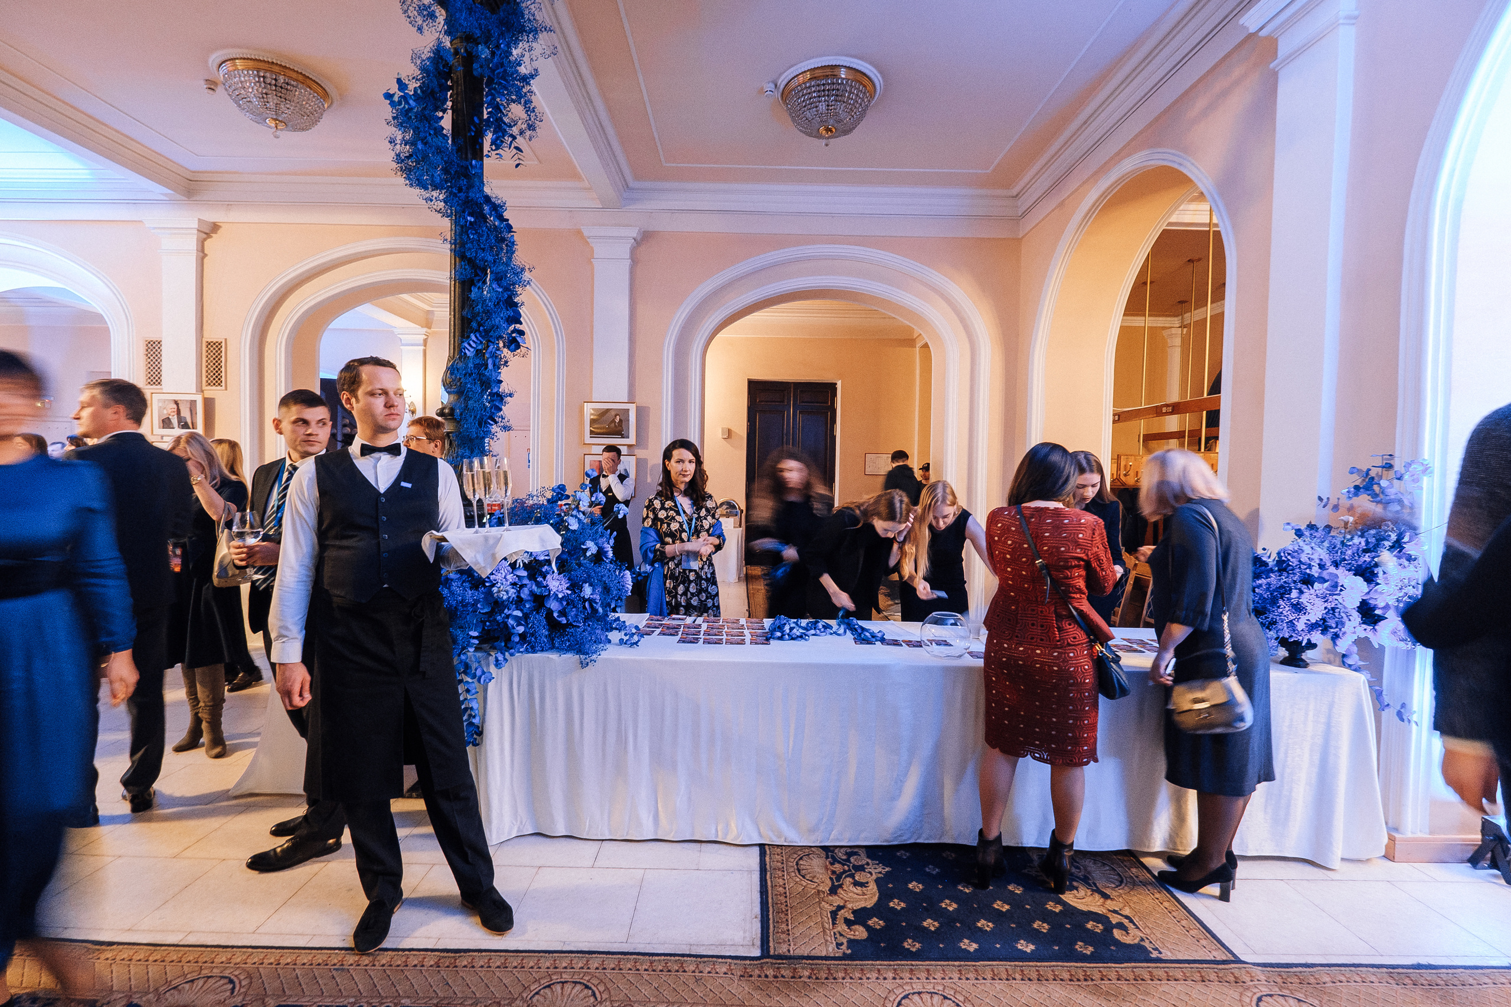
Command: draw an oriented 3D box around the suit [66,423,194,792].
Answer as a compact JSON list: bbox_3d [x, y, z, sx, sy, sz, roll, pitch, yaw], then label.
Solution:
[{"bbox_3d":[-2.622,0.474,2.636,0.320,1.500,0.500,2,3,22],"label":"suit"}]

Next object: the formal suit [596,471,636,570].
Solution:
[{"bbox_3d":[-1.298,0.433,5.732,0.480,1.480,0.320,1,2,10],"label":"formal suit"}]

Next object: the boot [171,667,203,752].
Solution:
[{"bbox_3d":[-3.005,1.057,3.372,0.120,0.440,0.260,1,2,0],"label":"boot"}]

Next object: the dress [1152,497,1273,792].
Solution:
[{"bbox_3d":[1.620,0.521,2.254,0.420,1.100,0.430,4,4,43],"label":"dress"}]

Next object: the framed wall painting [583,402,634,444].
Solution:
[{"bbox_3d":[-1.404,-0.772,6.084,0.510,0.420,0.035,1,2,0],"label":"framed wall painting"}]

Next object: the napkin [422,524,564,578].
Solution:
[{"bbox_3d":[-0.770,0.132,1.871,0.390,0.140,0.340,1,2,0],"label":"napkin"}]

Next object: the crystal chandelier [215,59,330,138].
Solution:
[{"bbox_3d":[-3.410,-2.787,4.479,0.630,0.380,0.630,1,2,0],"label":"crystal chandelier"}]

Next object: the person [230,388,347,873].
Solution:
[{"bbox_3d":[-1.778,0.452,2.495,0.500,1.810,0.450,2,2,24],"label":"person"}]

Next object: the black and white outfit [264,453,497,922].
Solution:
[{"bbox_3d":[-1.130,0.548,1.995,0.600,1.500,0.360,0,3,-27],"label":"black and white outfit"}]

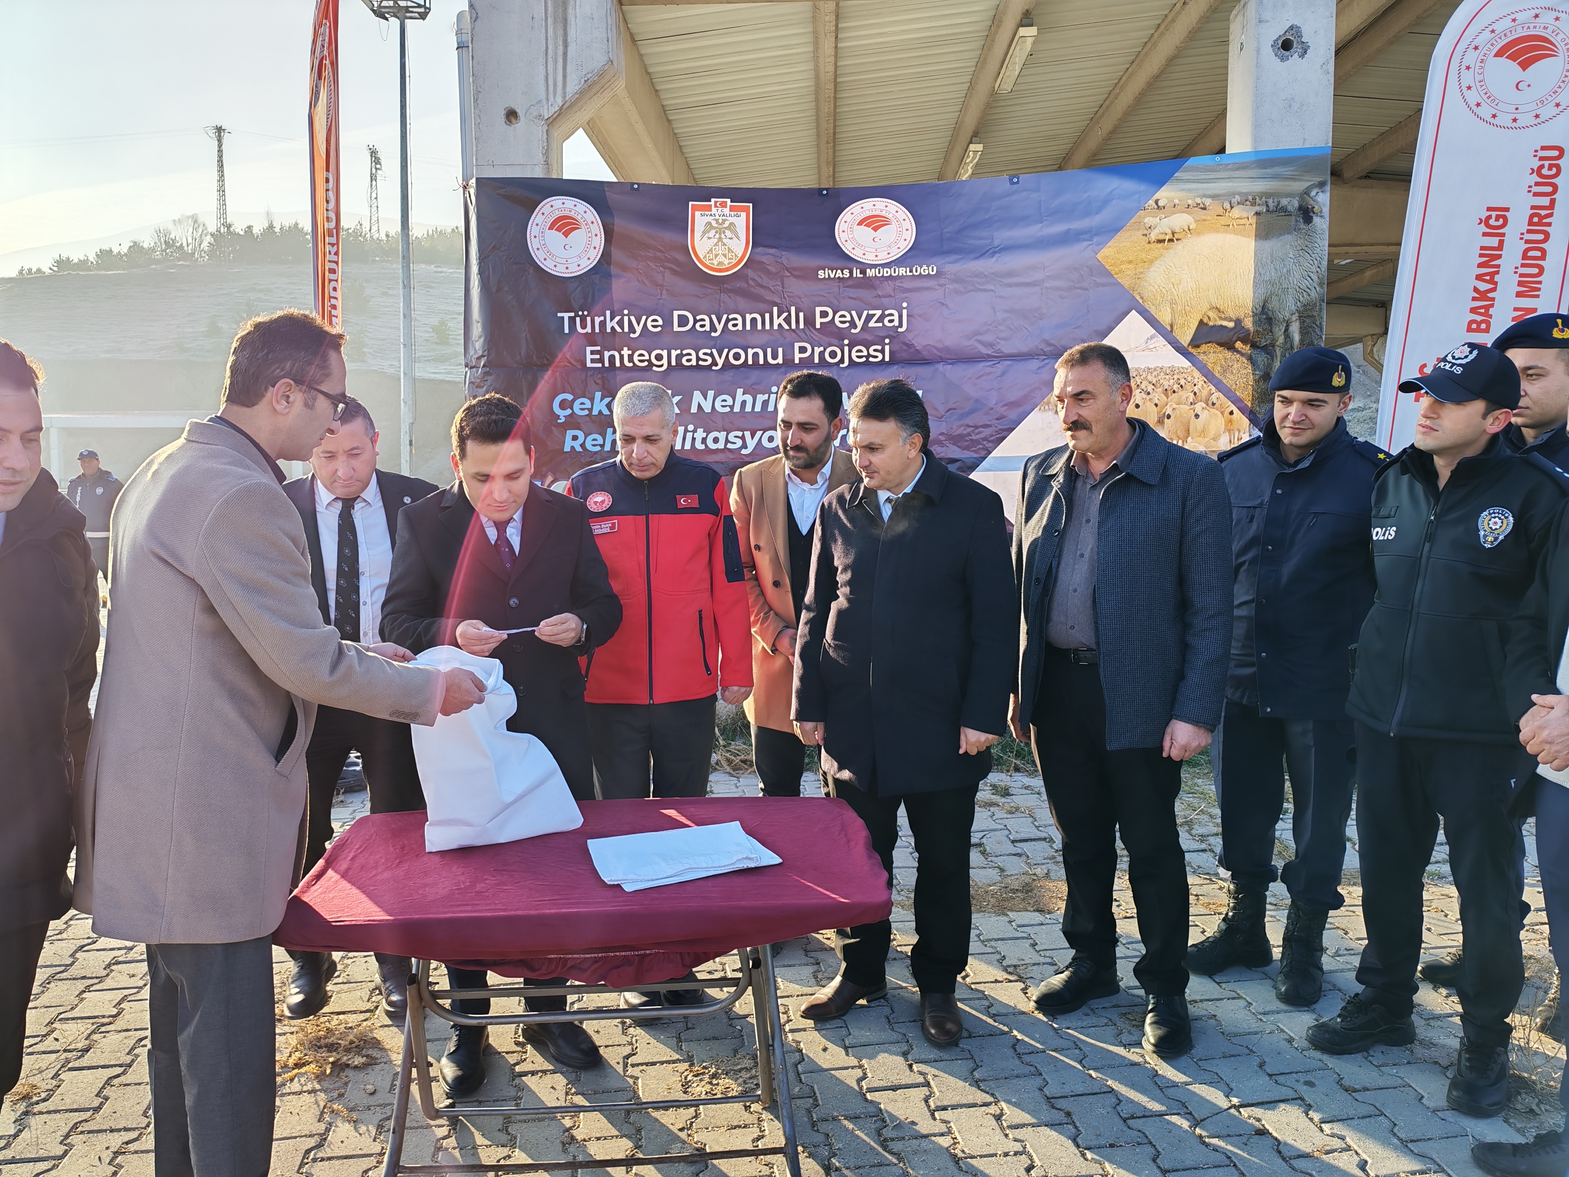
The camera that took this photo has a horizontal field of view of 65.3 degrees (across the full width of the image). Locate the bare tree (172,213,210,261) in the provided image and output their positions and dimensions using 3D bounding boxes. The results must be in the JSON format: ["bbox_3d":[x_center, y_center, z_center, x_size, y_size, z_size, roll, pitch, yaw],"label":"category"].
[{"bbox_3d":[-96.955,-57.492,200.000,6.200,7.800,6.000,-3,6,-27],"label":"bare tree"}]

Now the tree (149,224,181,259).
[{"bbox_3d":[-101.262,-56.691,200.000,5.200,5.800,5.000,-3,6,-27],"label":"tree"}]

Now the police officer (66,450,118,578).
[{"bbox_3d":[-6.982,-0.513,12.402,0.560,1.790,0.380,-2,6,-17],"label":"police officer"}]

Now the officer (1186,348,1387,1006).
[{"bbox_3d":[1.460,0.250,3.509,0.550,1.840,0.400,5,7,43],"label":"officer"}]

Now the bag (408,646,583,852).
[{"bbox_3d":[-0.620,0.326,2.581,0.340,0.420,0.190,-3,6,-25],"label":"bag"}]

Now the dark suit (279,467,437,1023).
[{"bbox_3d":[-1.184,0.442,3.425,0.520,1.500,0.360,-1,5,-7],"label":"dark suit"}]

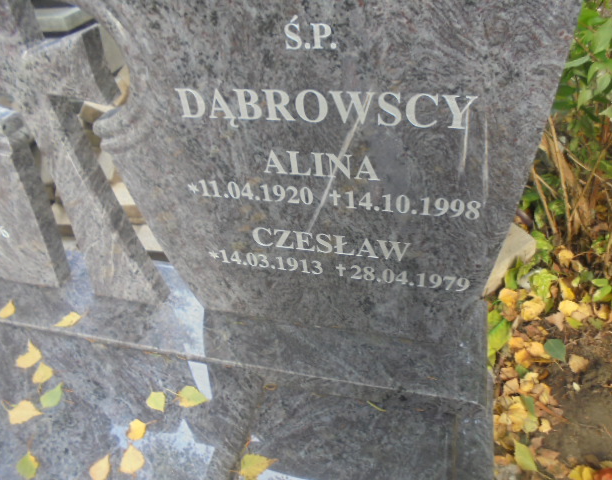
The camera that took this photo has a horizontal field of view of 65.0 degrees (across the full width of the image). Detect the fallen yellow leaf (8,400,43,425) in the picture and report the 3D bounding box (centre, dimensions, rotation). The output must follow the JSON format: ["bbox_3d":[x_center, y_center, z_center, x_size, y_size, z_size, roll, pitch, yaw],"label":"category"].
[{"bbox_3d":[-0.601,0.367,1.031,0.072,0.008,0.052,-24,50,-11],"label":"fallen yellow leaf"}]

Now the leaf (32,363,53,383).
[{"bbox_3d":[-0.588,0.300,1.069,0.049,0.009,0.042,18,53,24],"label":"leaf"}]

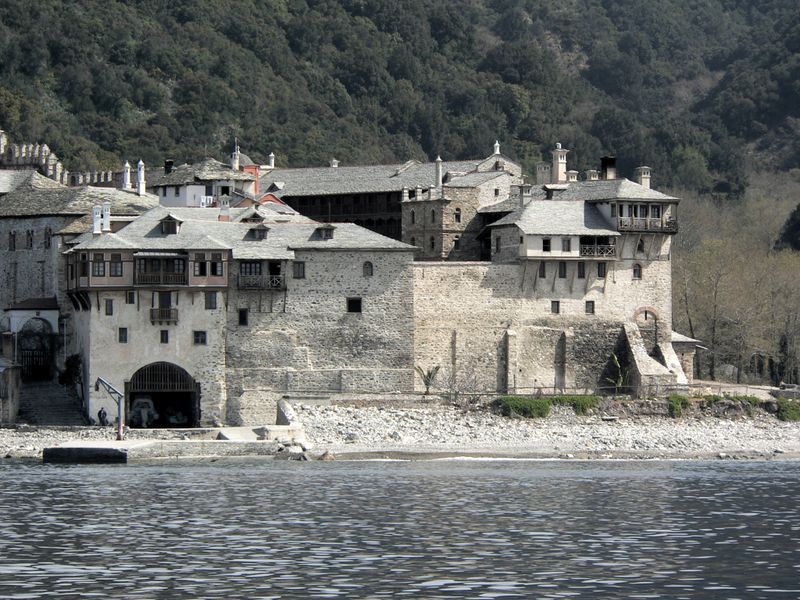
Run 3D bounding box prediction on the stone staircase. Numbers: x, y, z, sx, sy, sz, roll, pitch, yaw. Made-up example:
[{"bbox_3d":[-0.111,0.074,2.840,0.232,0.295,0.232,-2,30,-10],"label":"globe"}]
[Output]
[{"bbox_3d":[-30.188,8.991,524.000,6.100,3.900,7.500,0,-1,-4],"label":"stone staircase"}]

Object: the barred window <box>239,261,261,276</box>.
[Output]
[{"bbox_3d":[-12.982,-2.717,520.300,1.880,1.450,0.220,0,-1,0],"label":"barred window"}]

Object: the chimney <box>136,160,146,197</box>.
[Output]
[{"bbox_3d":[-22.113,-10.394,516.000,0.750,3.000,0.750,0,-1,-10],"label":"chimney"}]

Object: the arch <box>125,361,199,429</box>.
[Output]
[{"bbox_3d":[-20.490,8.239,520.400,6.550,5.700,0.900,0,-1,1],"label":"arch"}]

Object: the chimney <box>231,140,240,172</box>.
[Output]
[{"bbox_3d":[-14.428,-12.741,530.000,0.750,2.750,0.750,0,-1,-10],"label":"chimney"}]

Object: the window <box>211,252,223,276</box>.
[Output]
[{"bbox_3d":[-15.789,-3.055,519.000,1.030,2.050,0.200,0,-1,1],"label":"window"}]

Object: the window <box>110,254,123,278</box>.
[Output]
[{"bbox_3d":[-23.289,-2.834,495.500,1.000,1.750,0.200,0,-1,-9],"label":"window"}]

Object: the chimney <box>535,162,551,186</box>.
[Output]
[{"bbox_3d":[12.757,-11.235,540.000,0.980,2.200,0.980,0,-1,-36],"label":"chimney"}]

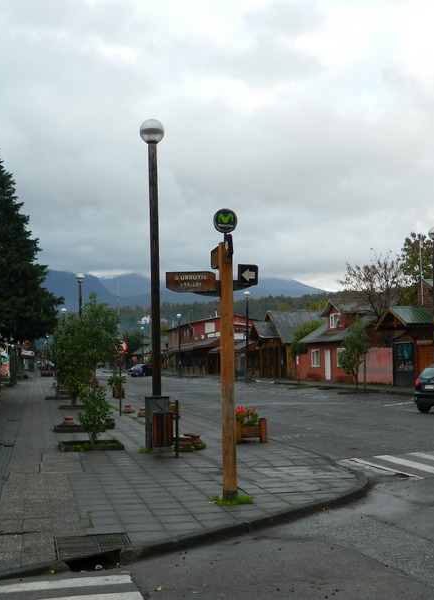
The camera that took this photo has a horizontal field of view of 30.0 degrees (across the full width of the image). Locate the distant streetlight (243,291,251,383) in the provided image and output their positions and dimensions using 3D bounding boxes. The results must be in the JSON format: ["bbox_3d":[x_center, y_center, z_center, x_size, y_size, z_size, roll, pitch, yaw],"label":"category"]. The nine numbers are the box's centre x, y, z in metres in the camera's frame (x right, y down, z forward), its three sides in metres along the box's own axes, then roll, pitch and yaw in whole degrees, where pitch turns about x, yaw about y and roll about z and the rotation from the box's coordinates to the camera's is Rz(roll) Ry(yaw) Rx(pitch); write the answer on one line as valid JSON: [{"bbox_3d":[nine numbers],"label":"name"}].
[{"bbox_3d":[2.003,2.441,53.300,0.468,6.048,0.468,0,-5,-12],"label":"distant streetlight"}]

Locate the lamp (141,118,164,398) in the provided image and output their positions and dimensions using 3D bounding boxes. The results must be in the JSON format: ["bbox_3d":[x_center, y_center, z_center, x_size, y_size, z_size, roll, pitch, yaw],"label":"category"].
[{"bbox_3d":[-1.163,-0.698,15.176,0.468,5.505,0.468,0,-5,-12],"label":"lamp"}]

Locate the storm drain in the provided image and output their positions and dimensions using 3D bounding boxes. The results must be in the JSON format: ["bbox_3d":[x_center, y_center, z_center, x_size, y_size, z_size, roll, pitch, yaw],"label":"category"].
[{"bbox_3d":[-1.076,2.220,7.070,0.670,0.150,0.870,0,-4,-12],"label":"storm drain"}]

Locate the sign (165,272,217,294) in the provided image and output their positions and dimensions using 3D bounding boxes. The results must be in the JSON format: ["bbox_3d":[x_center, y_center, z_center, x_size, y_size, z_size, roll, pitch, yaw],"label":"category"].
[{"bbox_3d":[-0.294,-0.205,9.330,0.580,0.240,0.060,-1,-4,-3],"label":"sign"}]

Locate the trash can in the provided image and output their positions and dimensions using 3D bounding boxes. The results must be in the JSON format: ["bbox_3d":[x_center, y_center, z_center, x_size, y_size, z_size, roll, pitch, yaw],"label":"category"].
[{"bbox_3d":[-0.888,2.129,13.350,0.360,0.590,0.360,0,-4,-12],"label":"trash can"}]

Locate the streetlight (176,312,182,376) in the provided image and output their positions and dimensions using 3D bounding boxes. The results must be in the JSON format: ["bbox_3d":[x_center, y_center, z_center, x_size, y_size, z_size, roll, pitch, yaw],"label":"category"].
[{"bbox_3d":[-3.458,4.098,74.000,0.450,5.800,0.450,0,-4,-12],"label":"streetlight"}]

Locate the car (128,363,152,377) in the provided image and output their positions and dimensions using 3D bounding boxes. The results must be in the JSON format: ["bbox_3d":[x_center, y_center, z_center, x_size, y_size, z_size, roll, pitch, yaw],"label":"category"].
[{"bbox_3d":[-7.942,7.702,88.000,1.680,1.480,3.950,-3,-5,30],"label":"car"}]

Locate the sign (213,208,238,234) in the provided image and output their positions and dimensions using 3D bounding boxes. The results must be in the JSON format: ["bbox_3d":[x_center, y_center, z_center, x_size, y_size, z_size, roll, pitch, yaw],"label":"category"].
[{"bbox_3d":[0.103,-0.935,9.607,0.290,0.290,0.060,0,-5,-12],"label":"sign"}]

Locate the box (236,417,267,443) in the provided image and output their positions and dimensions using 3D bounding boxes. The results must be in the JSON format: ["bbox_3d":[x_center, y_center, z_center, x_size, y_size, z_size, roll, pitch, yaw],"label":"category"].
[{"bbox_3d":[0.613,2.592,16.131,0.635,0.490,0.600,0,-5,-12],"label":"box"}]

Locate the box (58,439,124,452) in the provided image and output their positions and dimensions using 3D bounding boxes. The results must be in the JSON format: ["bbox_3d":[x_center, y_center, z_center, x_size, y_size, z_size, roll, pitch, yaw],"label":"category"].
[{"bbox_3d":[-2.443,2.809,15.648,1.200,0.110,1.180,0,-5,-12],"label":"box"}]

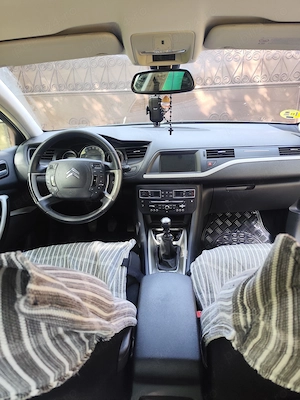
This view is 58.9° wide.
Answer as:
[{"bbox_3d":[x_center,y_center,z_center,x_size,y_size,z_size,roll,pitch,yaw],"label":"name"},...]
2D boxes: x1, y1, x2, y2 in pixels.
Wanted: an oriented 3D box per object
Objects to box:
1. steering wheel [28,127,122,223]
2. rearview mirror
[{"bbox_3d":[-0.300,-0.094,1.095,0.380,0.380,0.100,-1,-7,2],"label":"steering wheel"},{"bbox_3d":[0.053,-0.462,1.039,0.250,0.080,0.045,4,22,19],"label":"rearview mirror"}]

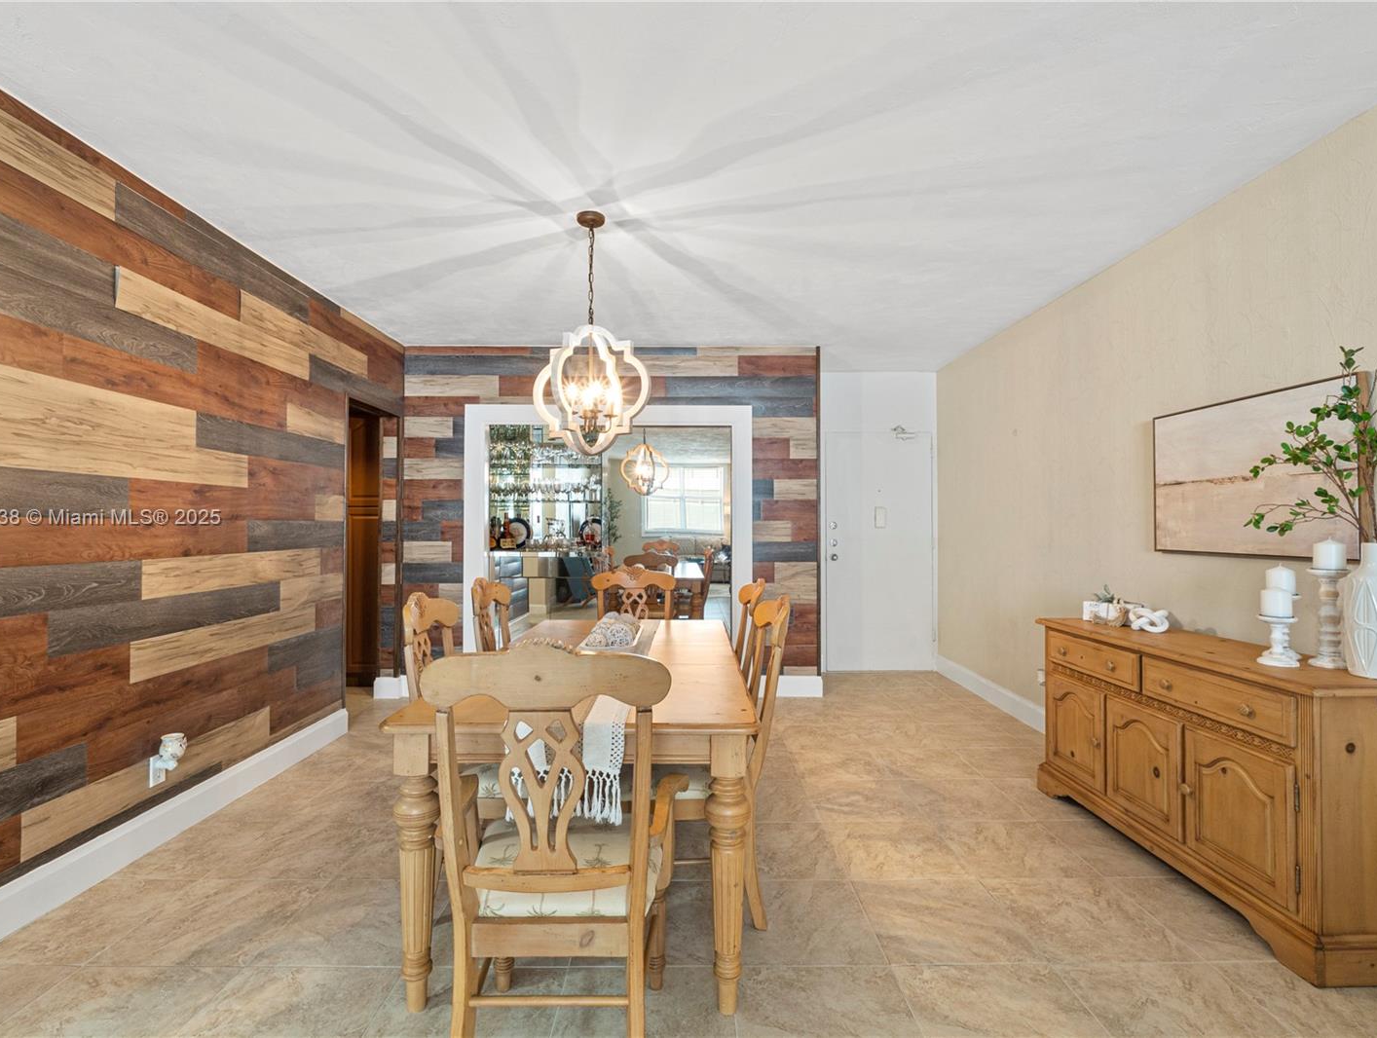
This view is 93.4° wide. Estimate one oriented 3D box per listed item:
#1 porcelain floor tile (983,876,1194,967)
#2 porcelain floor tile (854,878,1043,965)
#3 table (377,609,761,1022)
[{"bbox_3d":[1.262,1.283,2.091,0.455,0.010,0.452,0,-1,0],"label":"porcelain floor tile"},{"bbox_3d":[0.805,1.284,2.087,0.455,0.010,0.452,0,-1,0],"label":"porcelain floor tile"},{"bbox_3d":[-0.298,0.908,2.533,0.955,0.760,1.800,0,-1,0],"label":"table"}]

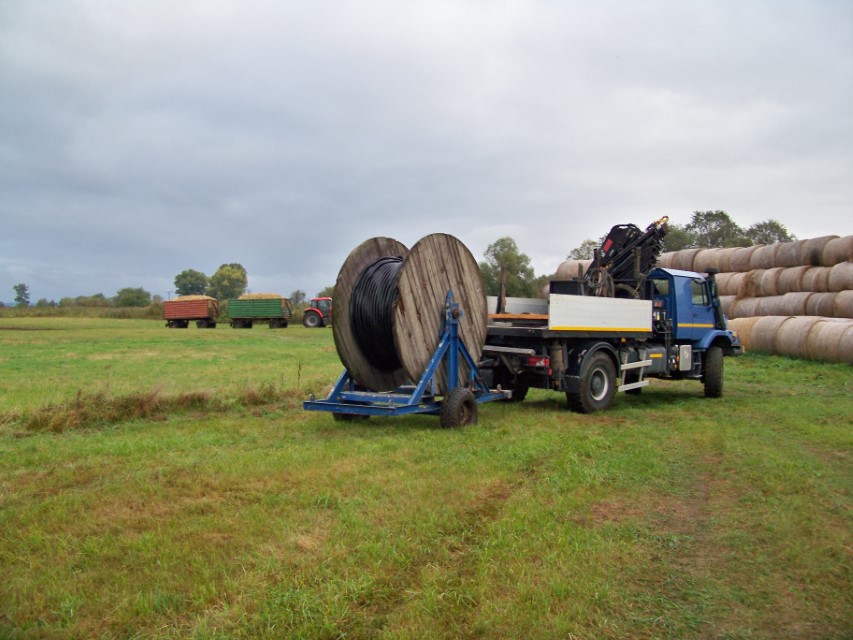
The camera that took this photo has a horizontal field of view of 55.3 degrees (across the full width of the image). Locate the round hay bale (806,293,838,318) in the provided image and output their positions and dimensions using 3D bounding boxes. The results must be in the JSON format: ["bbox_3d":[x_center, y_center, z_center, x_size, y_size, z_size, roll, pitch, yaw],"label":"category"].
[{"bbox_3d":[17.062,-0.445,34.433,1.480,1.480,1.220,0,0,-27],"label":"round hay bale"}]

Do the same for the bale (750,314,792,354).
[{"bbox_3d":[13.404,0.587,31.148,1.480,1.480,1.220,0,0,-27],"label":"bale"}]

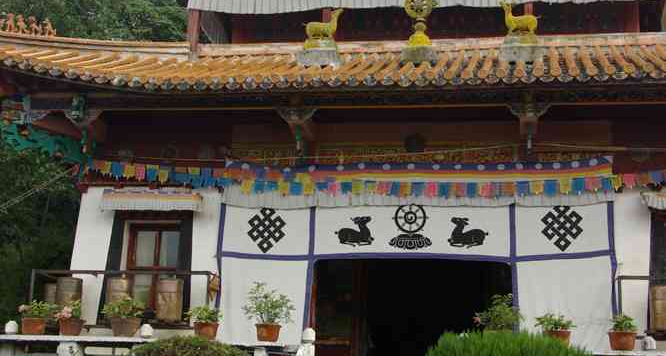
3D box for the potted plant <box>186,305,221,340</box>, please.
[{"bbox_3d":[-1.399,1.559,12.007,0.362,0.365,0.336,0,-13,11],"label":"potted plant"}]

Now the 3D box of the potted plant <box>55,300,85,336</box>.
[{"bbox_3d":[-3.110,1.646,13.124,0.373,0.423,0.360,0,-13,9],"label":"potted plant"}]

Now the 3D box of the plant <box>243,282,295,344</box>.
[{"bbox_3d":[-0.691,1.437,11.901,0.548,0.662,0.510,0,-13,11],"label":"plant"}]

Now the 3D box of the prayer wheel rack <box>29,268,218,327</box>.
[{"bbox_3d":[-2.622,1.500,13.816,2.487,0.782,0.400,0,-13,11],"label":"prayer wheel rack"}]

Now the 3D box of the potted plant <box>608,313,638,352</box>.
[{"bbox_3d":[2.922,1.554,11.190,0.297,0.380,0.288,0,-13,11],"label":"potted plant"}]

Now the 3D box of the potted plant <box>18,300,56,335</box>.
[{"bbox_3d":[-3.286,1.550,12.366,0.416,0.398,0.387,0,-13,11],"label":"potted plant"}]

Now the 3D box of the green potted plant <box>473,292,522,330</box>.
[{"bbox_3d":[1.825,1.487,12.347,0.549,0.410,0.500,0,-13,9],"label":"green potted plant"}]

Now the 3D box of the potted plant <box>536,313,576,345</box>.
[{"bbox_3d":[2.253,1.556,11.316,0.401,0.354,0.373,0,-13,11],"label":"potted plant"}]

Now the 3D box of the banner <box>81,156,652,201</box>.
[{"bbox_3d":[0.251,-0.004,15.962,8.282,0.560,0.200,0,-13,9],"label":"banner"}]

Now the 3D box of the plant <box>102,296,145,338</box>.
[{"bbox_3d":[-2.454,1.620,13.021,0.513,0.490,0.470,0,-13,9],"label":"plant"}]

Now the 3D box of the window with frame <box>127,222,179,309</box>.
[{"bbox_3d":[-2.664,1.321,16.502,0.834,1.374,0.140,0,-13,9],"label":"window with frame"}]

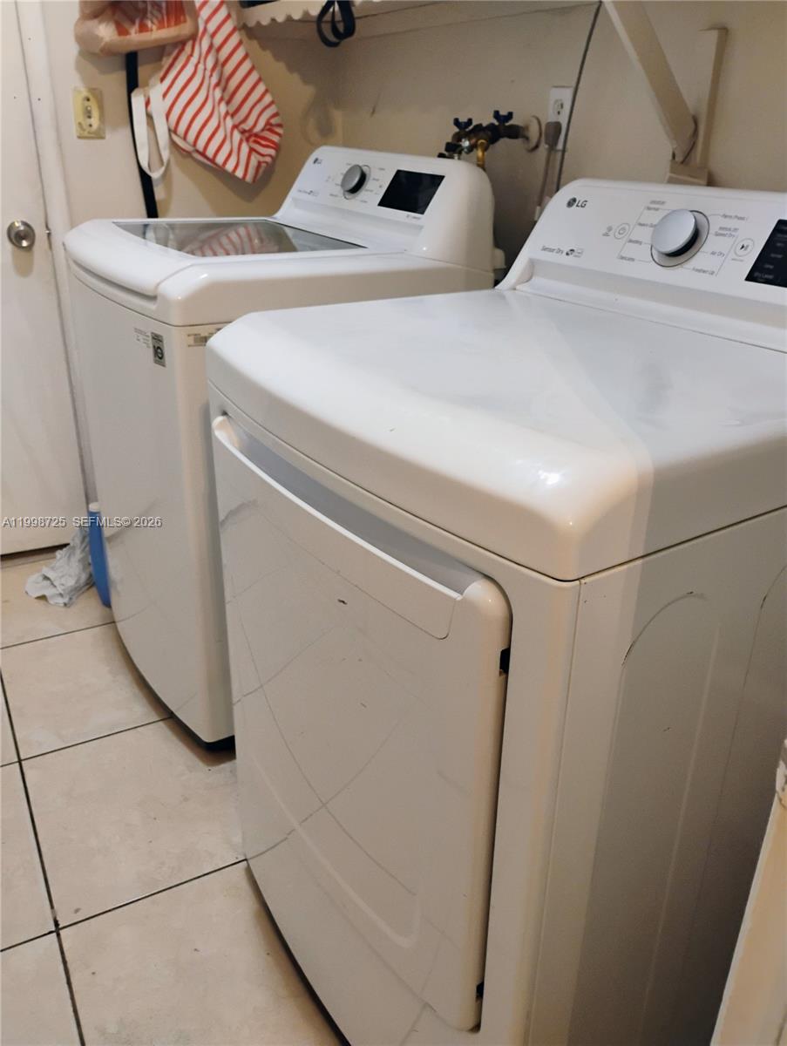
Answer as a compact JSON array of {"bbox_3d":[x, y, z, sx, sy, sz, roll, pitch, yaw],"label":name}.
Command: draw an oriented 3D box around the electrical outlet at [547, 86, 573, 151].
[{"bbox_3d":[0.331,-0.811,1.700,0.010,0.115,0.071,-14,29,-29],"label":"electrical outlet"}]

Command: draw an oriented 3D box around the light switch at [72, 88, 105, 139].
[{"bbox_3d":[-0.784,-1.053,2.180,0.071,0.115,0.010,-14,29,-29],"label":"light switch"}]

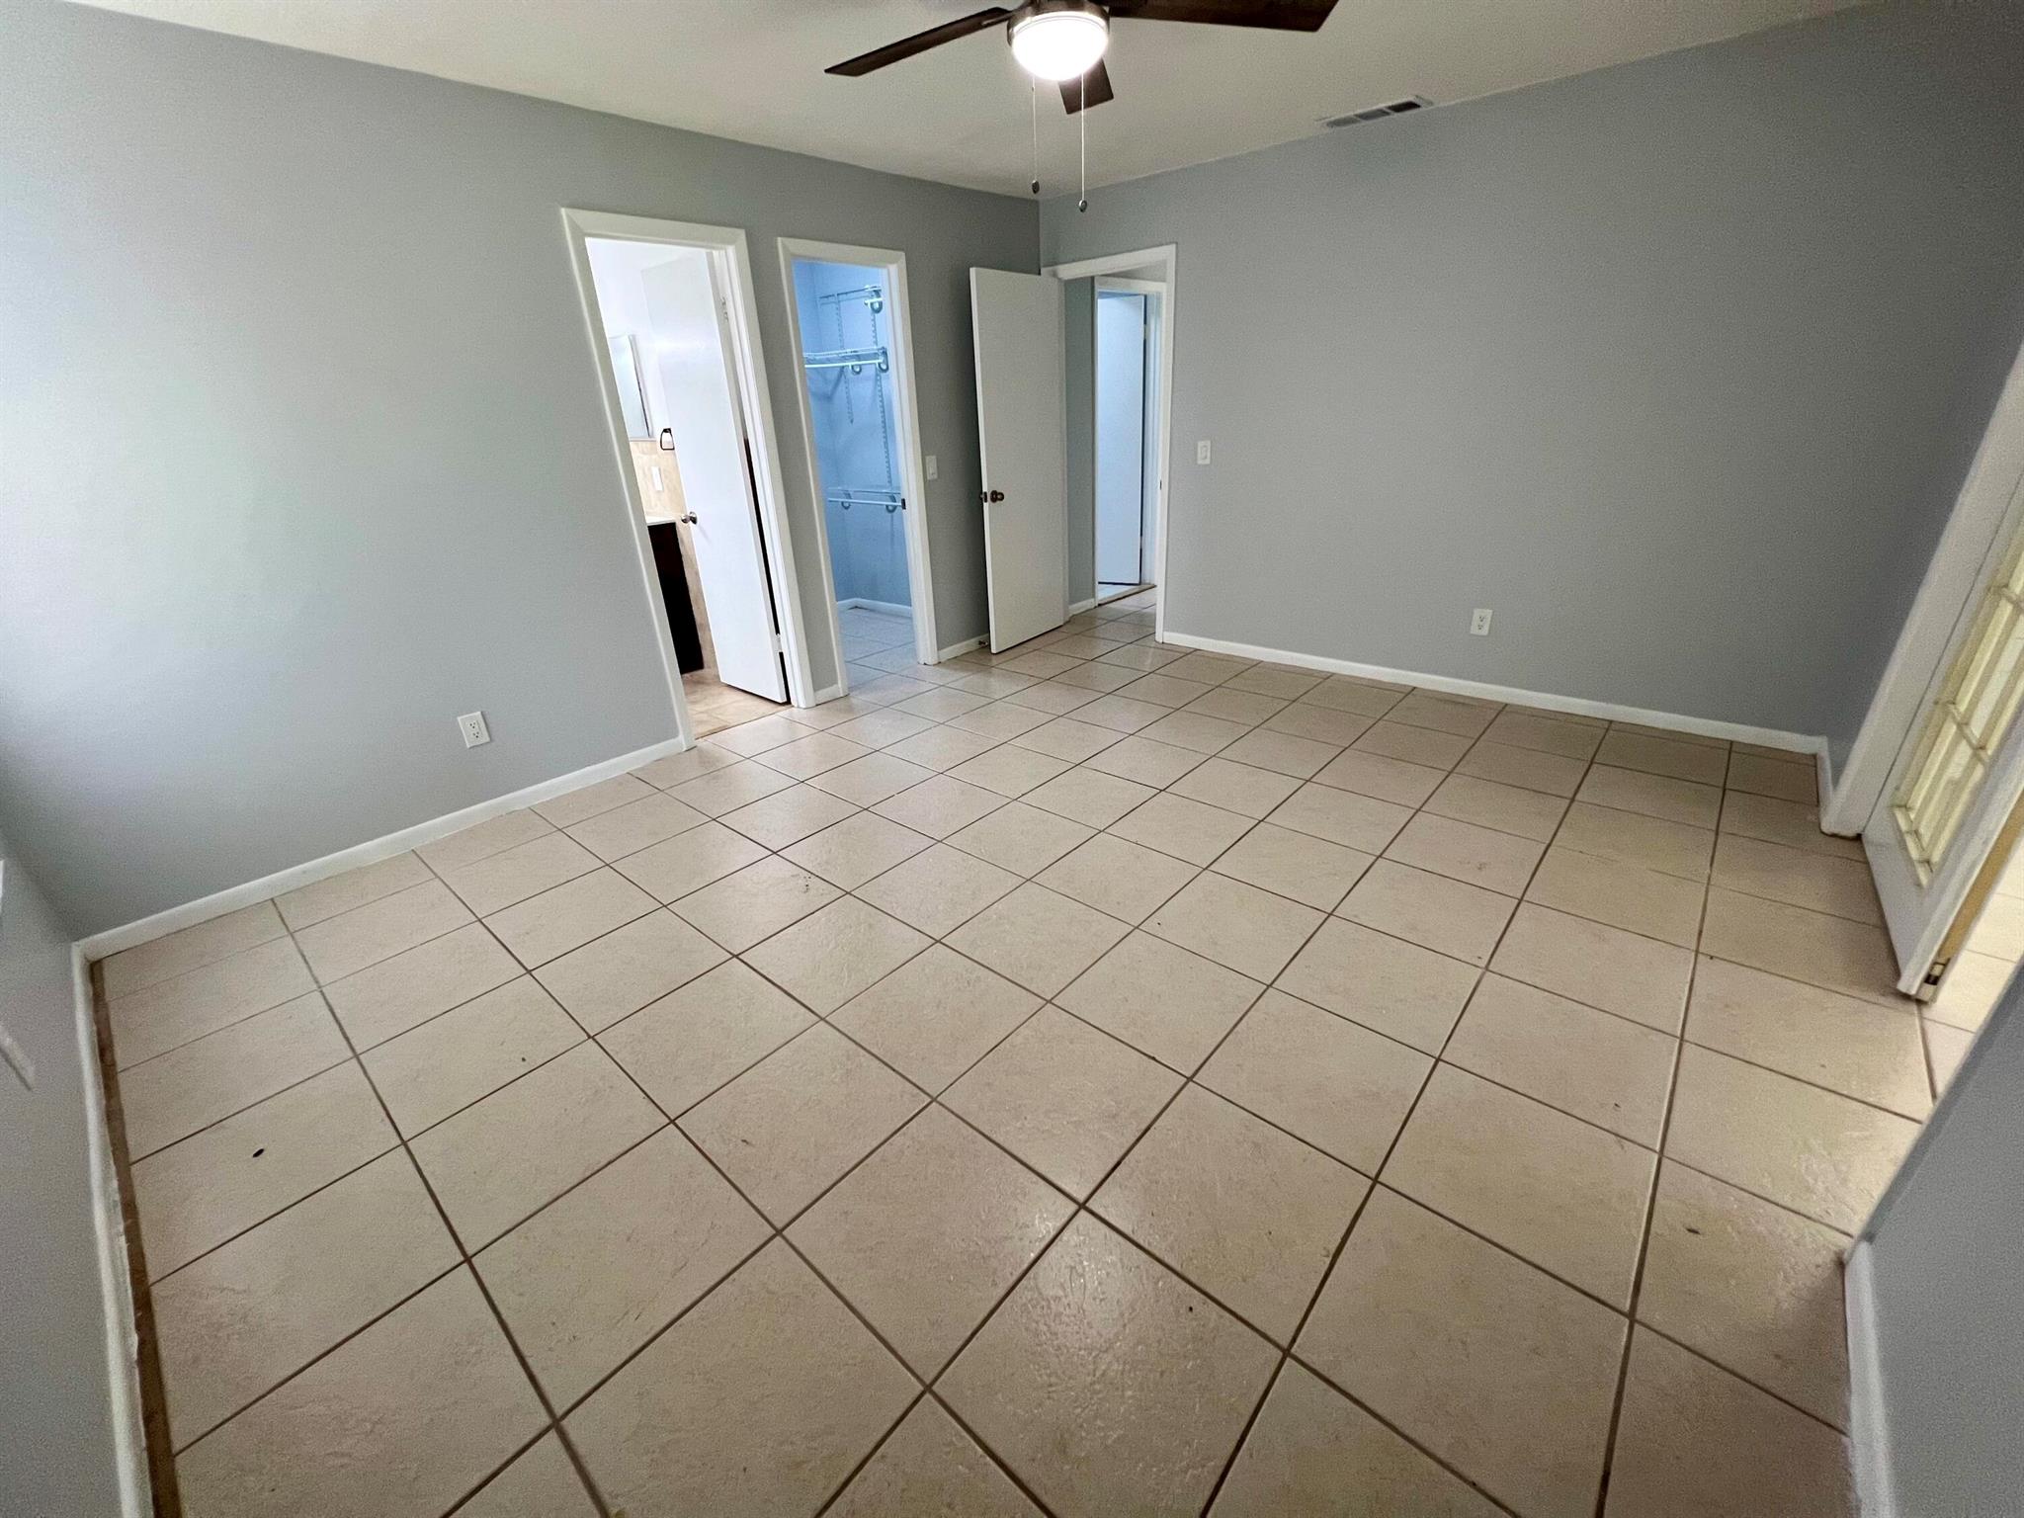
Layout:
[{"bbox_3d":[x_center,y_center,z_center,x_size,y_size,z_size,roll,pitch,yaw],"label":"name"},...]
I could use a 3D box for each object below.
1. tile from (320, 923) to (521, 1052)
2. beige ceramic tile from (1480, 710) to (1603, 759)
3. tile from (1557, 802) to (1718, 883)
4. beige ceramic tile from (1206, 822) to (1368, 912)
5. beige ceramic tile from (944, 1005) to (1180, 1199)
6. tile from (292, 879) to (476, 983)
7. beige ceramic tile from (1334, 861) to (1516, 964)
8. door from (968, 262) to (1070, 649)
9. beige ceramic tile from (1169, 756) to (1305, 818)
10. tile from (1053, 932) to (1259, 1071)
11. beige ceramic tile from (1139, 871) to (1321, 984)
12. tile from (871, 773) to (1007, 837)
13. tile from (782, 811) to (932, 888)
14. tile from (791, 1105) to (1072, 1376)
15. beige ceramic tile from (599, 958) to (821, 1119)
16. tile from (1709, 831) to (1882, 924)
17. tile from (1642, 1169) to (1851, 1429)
[{"bbox_3d":[-1.703,0.648,2.213,0.415,0.012,0.403,17,31,37],"label":"tile"},{"bbox_3d":[2.398,-0.102,3.422,0.400,0.010,0.400,17,31,38],"label":"beige ceramic tile"},{"bbox_3d":[2.112,0.274,2.579,0.398,0.010,0.398,17,31,38],"label":"tile"},{"bbox_3d":[0.910,0.342,2.459,0.393,0.010,0.393,17,31,38],"label":"beige ceramic tile"},{"bbox_3d":[0.113,0.729,1.668,0.393,0.010,0.393,17,31,38],"label":"beige ceramic tile"},{"bbox_3d":[-1.988,0.538,2.415,0.398,0.010,0.398,17,31,38],"label":"tile"},{"bbox_3d":[1.247,0.448,2.284,0.400,0.010,0.400,17,31,38],"label":"beige ceramic tile"},{"bbox_3d":[0.076,-1.767,4.701,0.040,2.091,0.807,13,28,33],"label":"door"},{"bbox_3d":[0.905,0.113,3.067,0.406,0.010,0.406,18,31,38],"label":"beige ceramic tile"},{"bbox_3d":[0.392,0.628,2.014,0.398,0.010,0.398,17,31,38],"label":"tile"},{"bbox_3d":[0.668,0.491,2.284,0.398,0.010,0.398,17,31,38],"label":"beige ceramic tile"},{"bbox_3d":[-0.284,0.194,3.081,0.415,0.012,0.415,18,31,38],"label":"tile"},{"bbox_3d":[-0.554,0.329,2.755,0.398,0.010,0.398,17,31,38],"label":"tile"},{"bbox_3d":[-0.155,0.906,1.490,0.407,0.012,0.402,18,31,38],"label":"tile"},{"bbox_3d":[-0.780,0.701,1.961,0.395,0.012,0.395,19,33,37],"label":"beige ceramic tile"},{"bbox_3d":[2.479,0.383,2.390,0.410,0.012,0.415,18,32,39],"label":"tile"},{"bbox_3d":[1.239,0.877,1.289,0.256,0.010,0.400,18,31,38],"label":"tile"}]

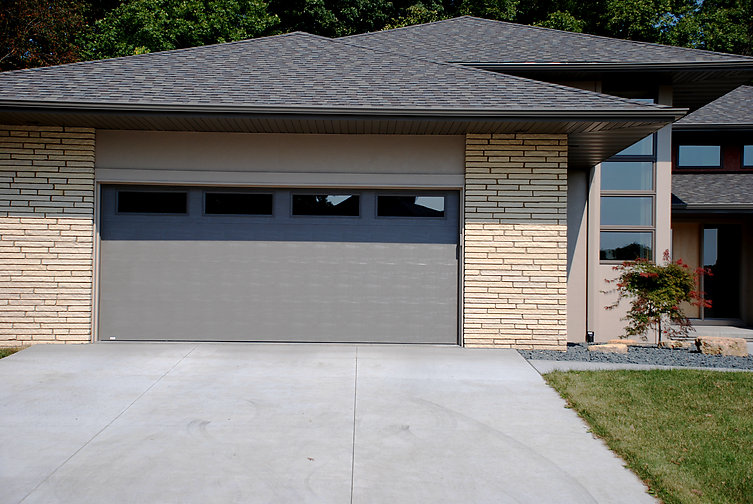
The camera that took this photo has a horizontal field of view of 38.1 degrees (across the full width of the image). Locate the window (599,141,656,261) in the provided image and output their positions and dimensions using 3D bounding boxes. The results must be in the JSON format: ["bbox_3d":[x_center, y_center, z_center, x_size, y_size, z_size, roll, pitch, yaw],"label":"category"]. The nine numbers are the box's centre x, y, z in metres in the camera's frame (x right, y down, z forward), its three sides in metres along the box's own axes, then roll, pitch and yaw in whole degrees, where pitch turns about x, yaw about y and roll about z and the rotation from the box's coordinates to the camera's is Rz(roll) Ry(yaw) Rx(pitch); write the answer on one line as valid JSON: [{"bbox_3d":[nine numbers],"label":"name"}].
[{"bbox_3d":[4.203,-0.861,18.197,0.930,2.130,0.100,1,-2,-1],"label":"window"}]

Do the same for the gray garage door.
[{"bbox_3d":[-1.335,0.178,14.921,4.880,2.140,0.100,1,-2,-1],"label":"gray garage door"}]

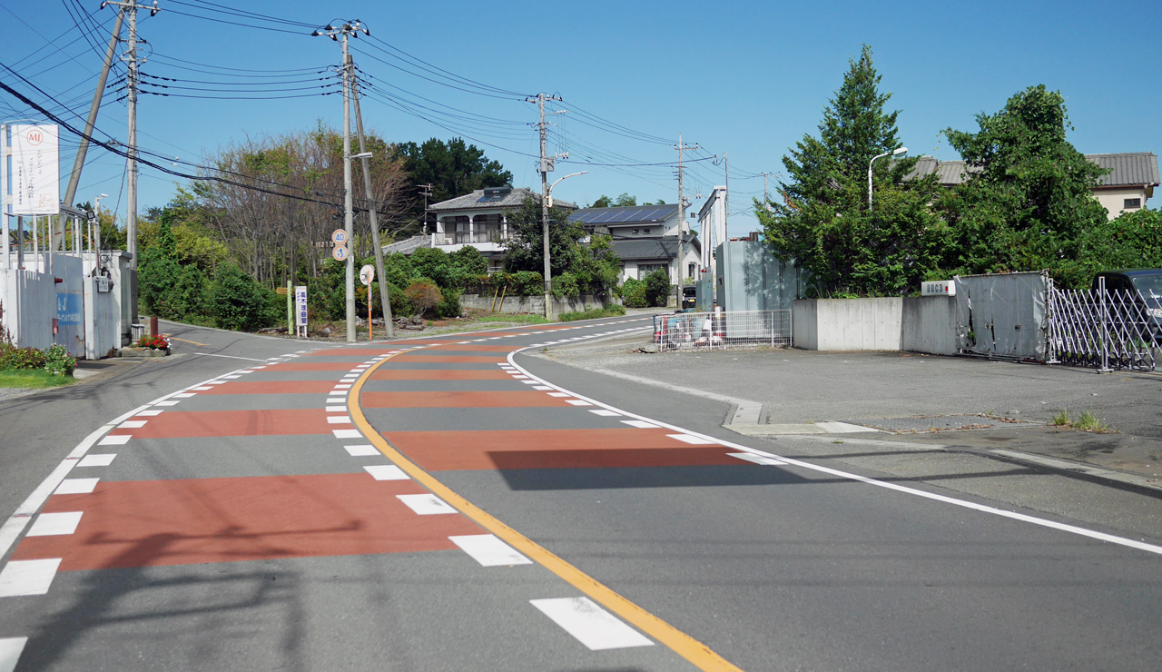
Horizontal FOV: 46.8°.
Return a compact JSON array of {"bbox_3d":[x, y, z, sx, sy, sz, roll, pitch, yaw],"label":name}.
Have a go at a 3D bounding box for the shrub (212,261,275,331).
[{"bbox_3d":[-15.070,-1.704,60.000,2.900,3.042,2.700,-1,1,0],"label":"shrub"}]

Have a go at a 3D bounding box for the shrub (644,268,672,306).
[{"bbox_3d":[5.370,-3.432,94.000,2.000,2.733,1.900,-1,1,0],"label":"shrub"}]

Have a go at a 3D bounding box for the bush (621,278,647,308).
[{"bbox_3d":[3.718,-3.003,94.000,1.800,2.065,1.700,-1,1,0],"label":"bush"}]

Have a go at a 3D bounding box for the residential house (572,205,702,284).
[{"bbox_3d":[4.440,-6.720,109.379,10.300,7.900,8.200,0,1,25],"label":"residential house"}]

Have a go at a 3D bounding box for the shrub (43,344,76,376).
[{"bbox_3d":[-11.673,0.537,30.000,0.740,0.730,0.720,-1,1,0],"label":"shrub"}]

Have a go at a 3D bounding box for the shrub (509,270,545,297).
[{"bbox_3d":[-3.097,-3.019,77.000,1.850,1.613,1.500,0,1,10],"label":"shrub"}]

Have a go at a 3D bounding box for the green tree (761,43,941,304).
[{"bbox_3d":[9.021,-5.492,45.000,6.100,8.580,5.900,-1,1,0],"label":"green tree"}]

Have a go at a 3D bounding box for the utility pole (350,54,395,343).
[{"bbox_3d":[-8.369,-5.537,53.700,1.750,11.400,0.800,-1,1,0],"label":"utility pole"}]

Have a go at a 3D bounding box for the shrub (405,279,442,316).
[{"bbox_3d":[-7.859,-1.903,67.000,1.750,1.947,1.600,0,1,10],"label":"shrub"}]

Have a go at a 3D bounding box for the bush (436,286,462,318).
[{"bbox_3d":[-6.591,-1.653,67.000,1.400,1.540,1.350,-1,1,0],"label":"bush"}]

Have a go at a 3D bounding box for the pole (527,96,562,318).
[{"bbox_3d":[-2.026,-7.129,74.000,1.850,12.504,0.500,0,1,17],"label":"pole"}]

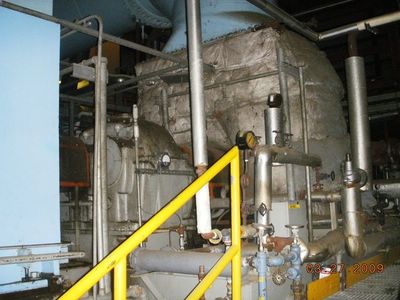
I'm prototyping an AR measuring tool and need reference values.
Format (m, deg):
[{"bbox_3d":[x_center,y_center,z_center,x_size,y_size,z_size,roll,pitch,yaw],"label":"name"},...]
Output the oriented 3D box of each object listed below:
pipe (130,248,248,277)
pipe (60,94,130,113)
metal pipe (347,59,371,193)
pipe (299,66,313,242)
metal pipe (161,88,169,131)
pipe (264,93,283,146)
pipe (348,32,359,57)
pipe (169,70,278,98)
[{"bbox_3d":[-0.128,0.901,3.579,1.155,0.177,0.177,-7,-7,35],"label":"pipe"},{"bbox_3d":[-1.593,-0.707,6.878,0.085,0.085,1.420,-7,-7,35],"label":"pipe"},{"bbox_3d":[1.529,-0.266,4.269,0.182,1.296,0.182,-2,-6,0],"label":"metal pipe"},{"bbox_3d":[1.292,0.035,5.415,0.042,2.154,0.042,-2,-6,0],"label":"pipe"},{"bbox_3d":[-0.460,-0.539,5.830,0.070,0.567,0.070,-2,-6,0],"label":"metal pipe"},{"bbox_3d":[0.569,-0.242,3.472,0.125,0.416,0.125,-2,-6,0],"label":"pipe"},{"bbox_3d":[1.508,-1.036,4.313,0.089,0.243,0.089,-2,-6,0],"label":"pipe"},{"bbox_3d":[0.229,-0.780,5.351,1.584,0.033,0.033,-7,-7,35],"label":"pipe"}]

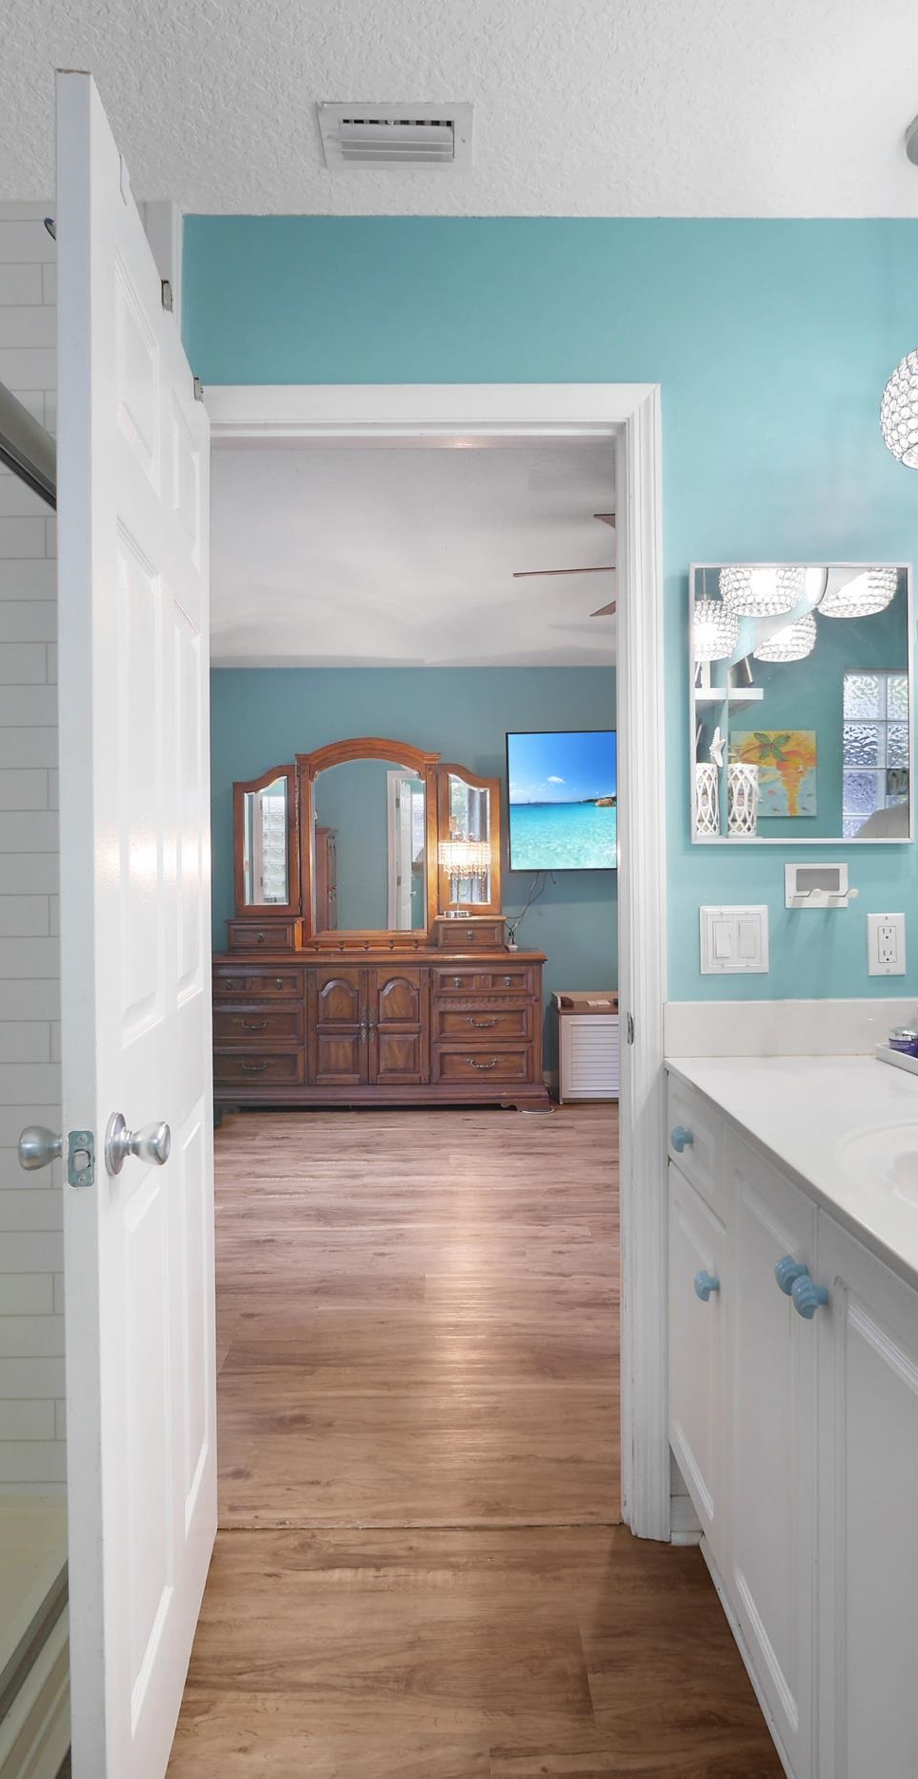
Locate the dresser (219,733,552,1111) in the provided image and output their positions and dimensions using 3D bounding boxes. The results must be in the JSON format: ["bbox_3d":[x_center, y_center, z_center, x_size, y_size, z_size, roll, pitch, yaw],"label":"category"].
[{"bbox_3d":[-0.464,0.168,5.260,1.900,2.040,0.450,0,0,0],"label":"dresser"}]

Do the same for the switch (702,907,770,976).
[{"bbox_3d":[0.511,0.093,1.770,0.125,0.125,0.011,0,0,0],"label":"switch"}]

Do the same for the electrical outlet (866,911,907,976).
[{"bbox_3d":[0.793,0.103,1.772,0.070,0.115,0.010,0,0,0],"label":"electrical outlet"}]

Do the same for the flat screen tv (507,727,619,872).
[{"bbox_3d":[0.926,-0.488,5.231,1.320,0.760,0.060,0,0,0],"label":"flat screen tv"}]

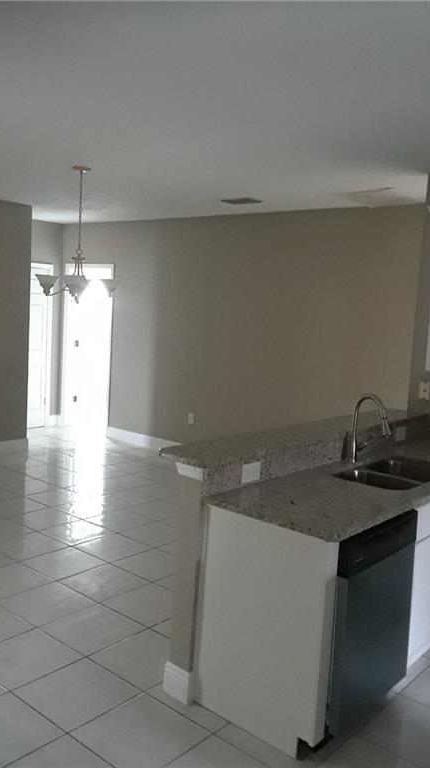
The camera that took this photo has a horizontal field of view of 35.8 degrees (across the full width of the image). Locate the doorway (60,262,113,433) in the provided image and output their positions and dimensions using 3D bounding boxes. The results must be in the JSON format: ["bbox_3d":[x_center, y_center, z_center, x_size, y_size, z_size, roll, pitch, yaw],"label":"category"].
[{"bbox_3d":[-1.637,-0.450,8.618,0.976,2.165,0.130,9,8,41],"label":"doorway"}]

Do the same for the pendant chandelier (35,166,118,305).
[{"bbox_3d":[-1.016,-1.108,4.991,0.610,0.988,0.610,3,6,0],"label":"pendant chandelier"}]

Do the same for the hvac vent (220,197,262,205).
[{"bbox_3d":[0.235,-1.653,6.036,0.330,0.025,0.220,9,8,41],"label":"hvac vent"}]

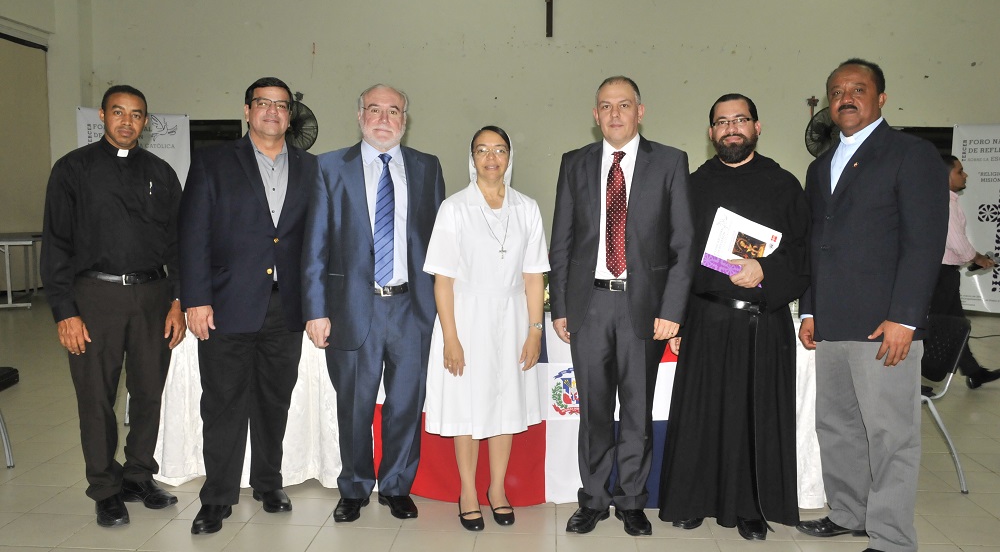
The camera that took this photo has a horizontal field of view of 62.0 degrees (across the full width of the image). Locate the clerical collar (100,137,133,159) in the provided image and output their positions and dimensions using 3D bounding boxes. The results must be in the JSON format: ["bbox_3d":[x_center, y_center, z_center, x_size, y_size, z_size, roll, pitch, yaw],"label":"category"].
[{"bbox_3d":[-1.476,-0.503,3.245,0.140,0.085,0.140,-2,6,-28],"label":"clerical collar"}]

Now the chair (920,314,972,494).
[{"bbox_3d":[1.767,0.555,3.858,0.530,0.790,0.510,-1,5,-15],"label":"chair"}]

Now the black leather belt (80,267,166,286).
[{"bbox_3d":[-1.494,0.008,3.286,0.360,0.062,0.255,-2,6,-30],"label":"black leather belt"}]

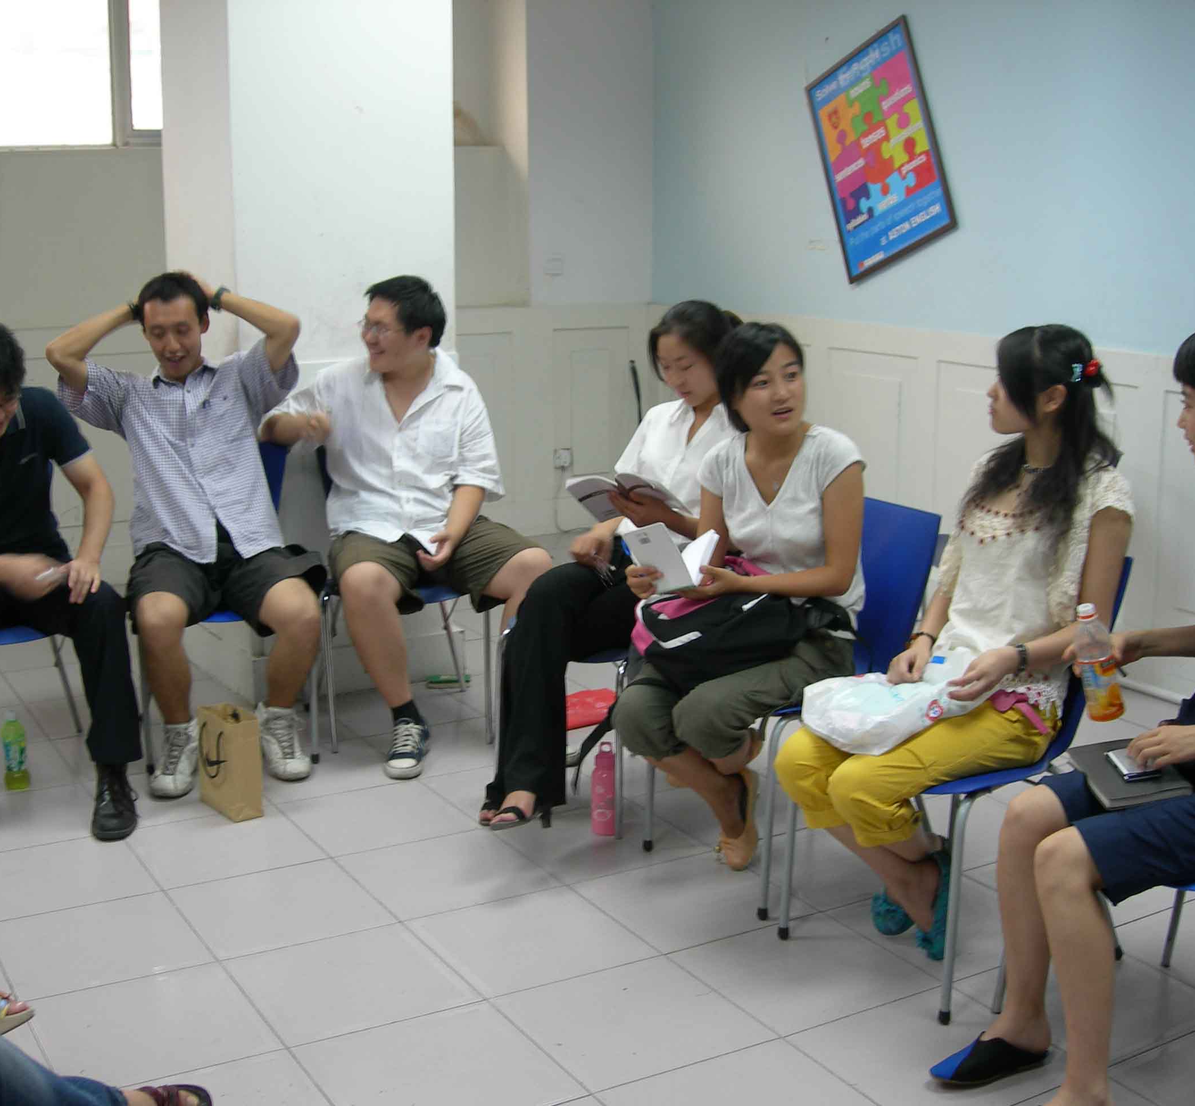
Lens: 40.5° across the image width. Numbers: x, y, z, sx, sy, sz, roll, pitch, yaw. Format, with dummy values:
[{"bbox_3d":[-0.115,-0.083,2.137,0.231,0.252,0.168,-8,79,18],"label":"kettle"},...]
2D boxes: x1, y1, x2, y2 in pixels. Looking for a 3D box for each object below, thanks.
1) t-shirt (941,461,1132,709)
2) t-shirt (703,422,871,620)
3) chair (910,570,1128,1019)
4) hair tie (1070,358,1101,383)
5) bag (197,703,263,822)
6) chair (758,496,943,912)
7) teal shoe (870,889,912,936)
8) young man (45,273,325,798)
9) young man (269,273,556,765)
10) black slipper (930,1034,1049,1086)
[{"bbox_3d":[0.802,0.051,3.087,0.300,0.500,0.420,-10,15,-41],"label":"t-shirt"},{"bbox_3d":[0.418,-0.053,3.517,0.410,0.460,0.270,8,14,33],"label":"t-shirt"},{"bbox_3d":[0.711,0.402,3.147,0.530,0.810,0.470,-6,13,-30],"label":"chair"},{"bbox_3d":[0.918,-0.346,3.042,0.060,0.050,0.055,-5,13,-23],"label":"hair tie"},{"bbox_3d":[-0.911,0.518,3.997,0.080,0.256,0.195,-9,15,-37],"label":"bag"},{"bbox_3d":[0.446,0.310,3.610,0.530,0.810,0.470,-6,13,-30],"label":"chair"},{"bbox_3d":[0.654,0.743,3.358,0.235,0.080,0.090,-11,16,-43],"label":"teal shoe"},{"bbox_3d":[-1.050,-0.089,4.293,0.720,1.310,0.700,-2,12,-13],"label":"young man"},{"bbox_3d":[-0.520,-0.112,4.482,0.780,1.296,0.760,-2,12,-8],"label":"young man"},{"bbox_3d":[0.665,0.872,2.757,0.240,0.070,0.090,-3,12,-14],"label":"black slipper"}]

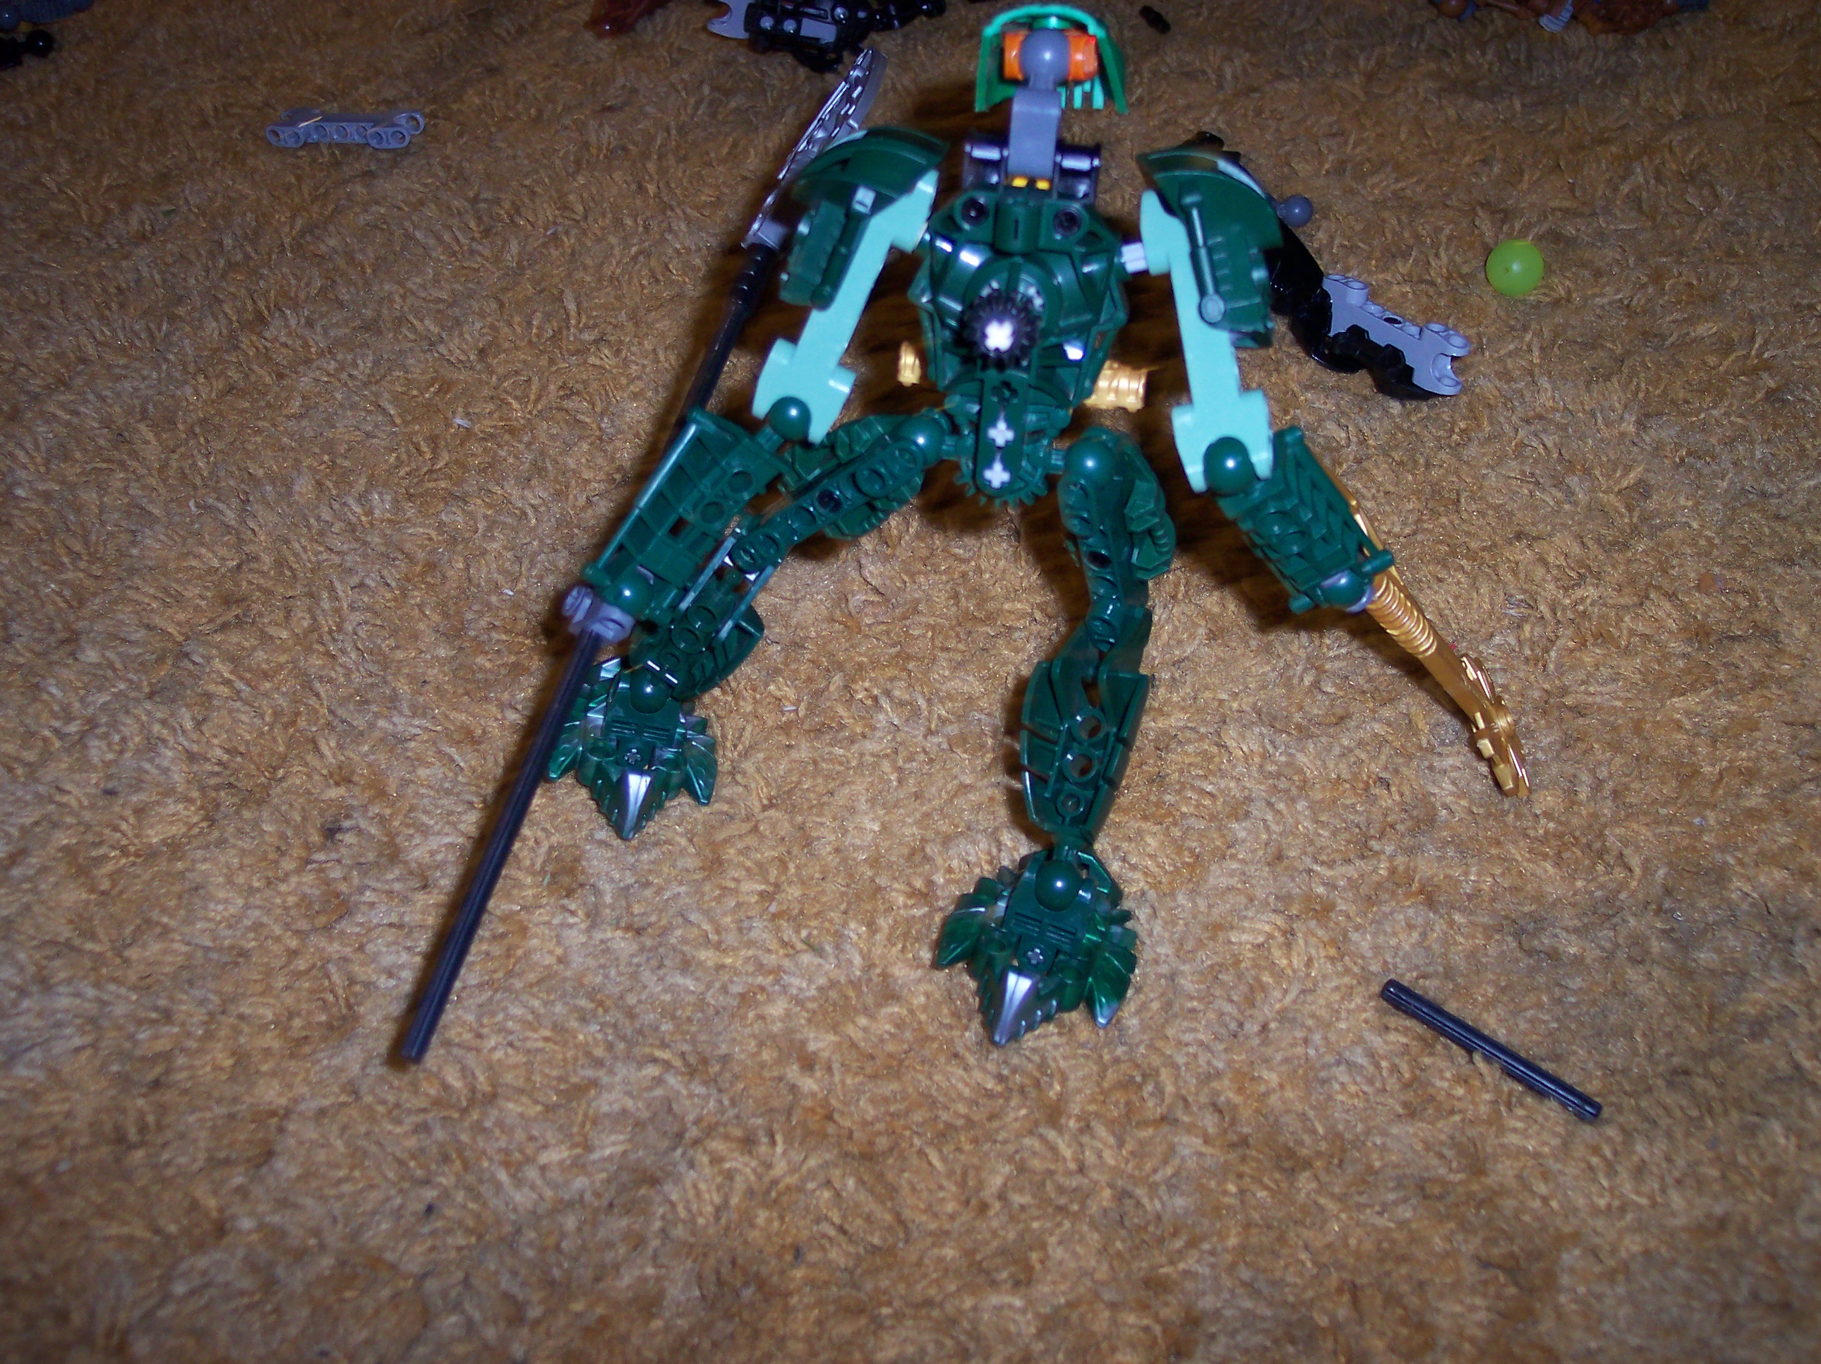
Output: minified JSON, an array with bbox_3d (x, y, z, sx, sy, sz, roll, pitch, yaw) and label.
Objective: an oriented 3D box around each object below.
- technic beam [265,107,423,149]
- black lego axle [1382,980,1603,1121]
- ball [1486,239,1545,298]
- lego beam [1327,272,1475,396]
[{"bbox_3d":[-0.198,-0.194,0.700,0.056,0.008,0.016,5,43,14],"label":"technic beam"},{"bbox_3d":[0.117,0.074,0.404,0.048,0.005,0.005,31,53,27],"label":"black lego axle"},{"bbox_3d":[0.183,-0.125,0.605,0.017,0.017,0.017,-1,43,1],"label":"ball"},{"bbox_3d":[0.132,-0.096,0.549,0.008,0.016,0.056,-16,38,-27],"label":"lego beam"}]

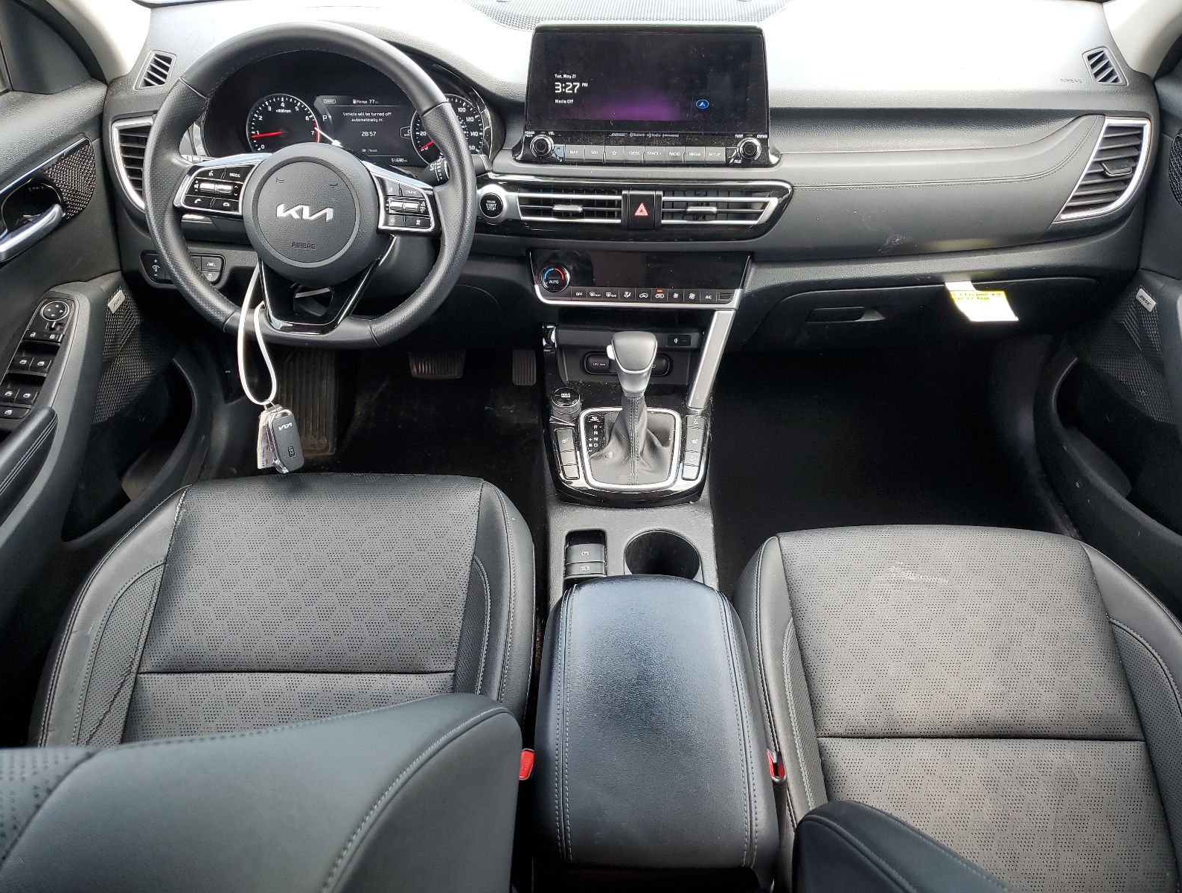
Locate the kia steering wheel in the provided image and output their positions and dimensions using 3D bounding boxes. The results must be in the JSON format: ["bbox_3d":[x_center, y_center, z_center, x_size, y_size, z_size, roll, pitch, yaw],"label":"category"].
[{"bbox_3d":[-0.313,-0.293,1.035,0.370,0.360,0.100,0,7,2],"label":"kia steering wheel"}]

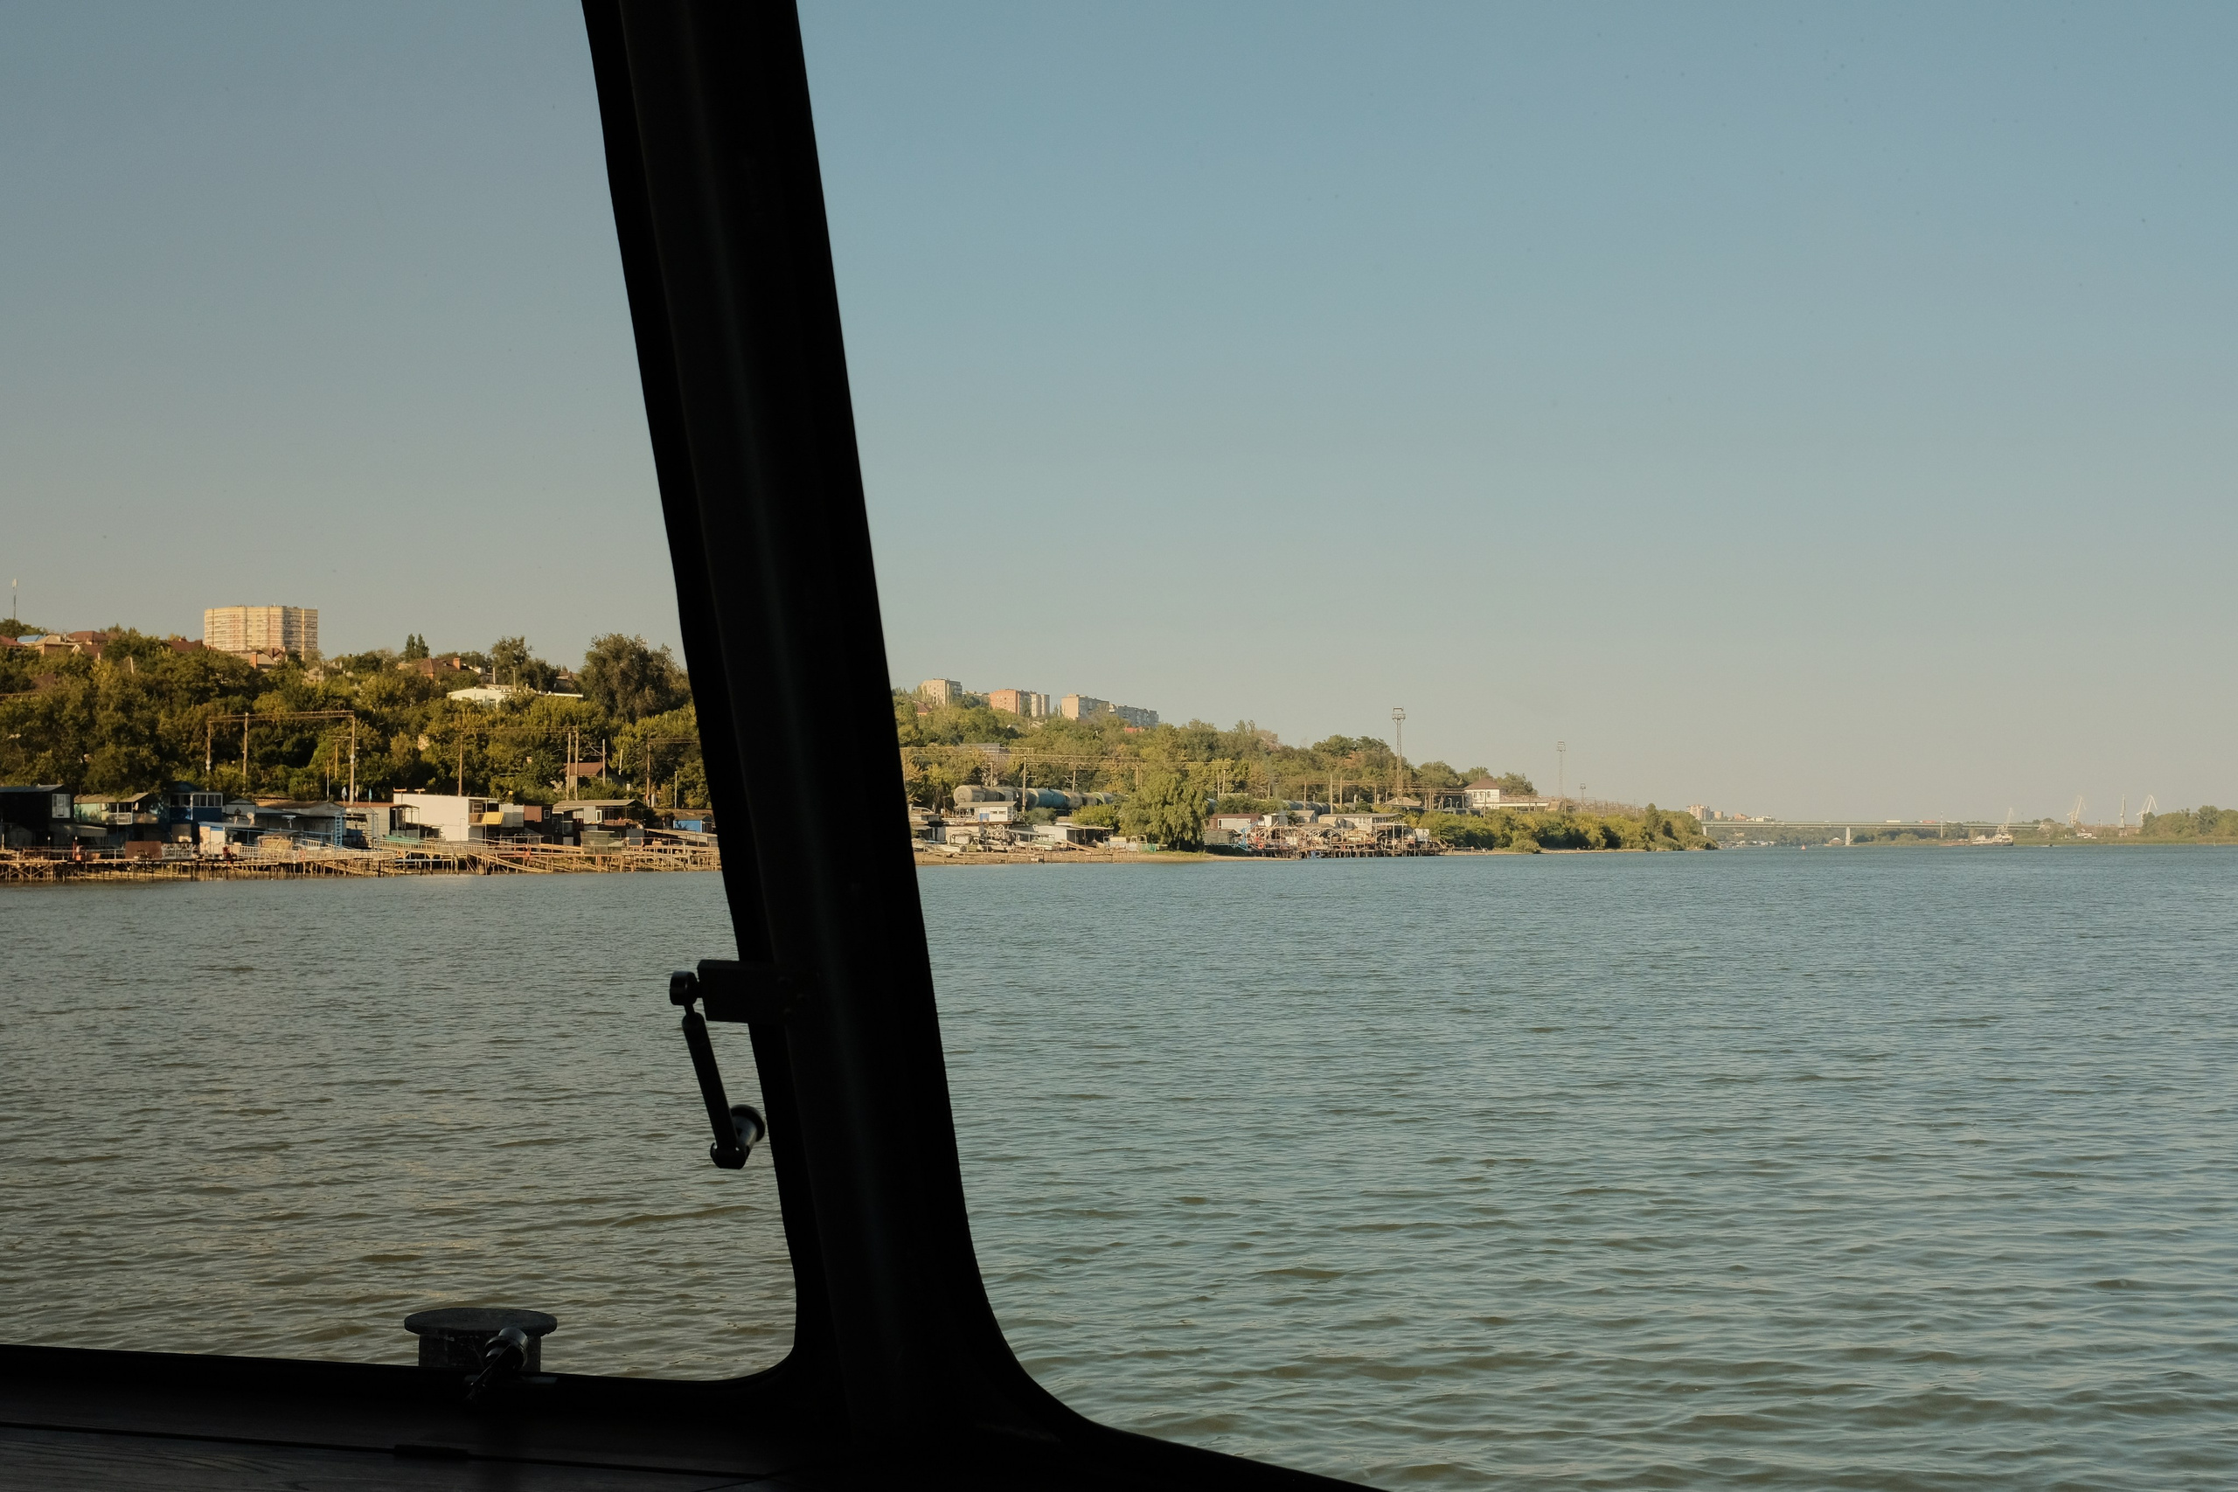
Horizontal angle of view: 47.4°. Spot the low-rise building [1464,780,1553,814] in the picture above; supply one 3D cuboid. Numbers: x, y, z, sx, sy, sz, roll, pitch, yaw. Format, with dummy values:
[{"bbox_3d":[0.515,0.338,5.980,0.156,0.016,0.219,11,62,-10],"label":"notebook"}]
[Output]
[{"bbox_3d":[114.740,15.020,749.810,24.000,10.000,11.000,0,-2,6],"label":"low-rise building"}]

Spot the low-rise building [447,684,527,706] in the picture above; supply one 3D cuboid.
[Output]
[{"bbox_3d":[-91.760,-6.780,369.920,11.000,4.200,8.500,0,-2,-9],"label":"low-rise building"}]

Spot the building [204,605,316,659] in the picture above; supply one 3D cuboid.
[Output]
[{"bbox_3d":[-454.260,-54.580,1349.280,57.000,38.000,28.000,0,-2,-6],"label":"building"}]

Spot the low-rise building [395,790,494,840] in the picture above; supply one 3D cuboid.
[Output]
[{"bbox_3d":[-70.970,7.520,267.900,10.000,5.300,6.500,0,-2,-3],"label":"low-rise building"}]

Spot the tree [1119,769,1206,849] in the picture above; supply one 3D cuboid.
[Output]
[{"bbox_3d":[7.800,11.610,454.730,15.000,14.500,14.000,0,-2,0],"label":"tree"}]

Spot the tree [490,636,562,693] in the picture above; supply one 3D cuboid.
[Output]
[{"bbox_3d":[-90.970,-11.600,389.800,10.500,10.500,10.000,0,-2,0],"label":"tree"}]

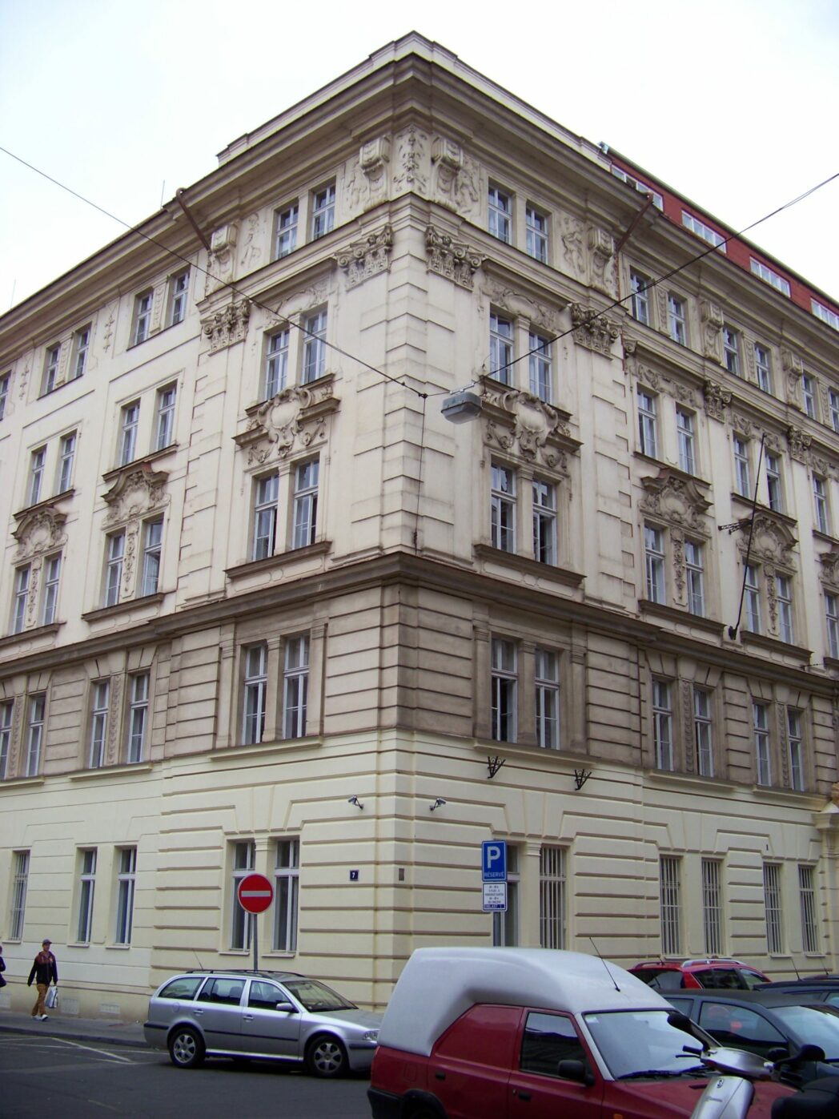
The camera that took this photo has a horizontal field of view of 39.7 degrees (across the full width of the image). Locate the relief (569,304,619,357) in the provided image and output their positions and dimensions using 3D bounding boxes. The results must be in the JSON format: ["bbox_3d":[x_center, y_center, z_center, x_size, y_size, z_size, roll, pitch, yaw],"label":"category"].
[{"bbox_3d":[4.511,-5.848,29.954,1.600,1.120,0.420,16,-23,-40],"label":"relief"}]

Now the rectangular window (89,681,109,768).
[{"bbox_3d":[-8.206,4.296,30.233,0.970,2.320,0.200,-15,-23,41],"label":"rectangular window"}]

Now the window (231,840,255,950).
[{"bbox_3d":[-3.659,7.066,24.488,0.920,2.180,0.180,-15,-23,41],"label":"window"}]

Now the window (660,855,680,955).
[{"bbox_3d":[5.828,8.142,27.449,0.930,2.260,0.200,16,-23,-40],"label":"window"}]

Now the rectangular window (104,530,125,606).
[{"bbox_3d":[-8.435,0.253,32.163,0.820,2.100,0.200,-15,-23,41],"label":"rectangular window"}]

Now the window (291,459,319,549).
[{"bbox_3d":[-2.432,-1.216,26.093,0.962,2.126,0.160,-15,-23,40],"label":"window"}]

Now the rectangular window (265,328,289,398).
[{"bbox_3d":[-3.382,-4.719,28.330,0.970,1.930,0.200,-15,-23,41],"label":"rectangular window"}]

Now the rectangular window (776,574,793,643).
[{"bbox_3d":[10.584,1.444,33.958,0.970,2.130,0.200,16,-23,-40],"label":"rectangular window"}]

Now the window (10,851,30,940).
[{"bbox_3d":[-10.438,8.855,30.651,0.867,2.247,0.160,-15,-23,40],"label":"window"}]

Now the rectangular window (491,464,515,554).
[{"bbox_3d":[1.806,-1.048,25.885,0.910,2.220,0.200,16,-23,-40],"label":"rectangular window"}]

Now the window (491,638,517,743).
[{"bbox_3d":[1.706,2.793,24.687,0.950,2.170,0.180,16,-23,-40],"label":"window"}]

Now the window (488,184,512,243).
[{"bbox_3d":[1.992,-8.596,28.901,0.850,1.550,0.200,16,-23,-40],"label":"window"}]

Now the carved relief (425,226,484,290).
[{"bbox_3d":[0.787,-6.703,26.122,1.600,1.000,0.400,16,-23,-40],"label":"carved relief"}]

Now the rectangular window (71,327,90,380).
[{"bbox_3d":[-10.419,-6.367,36.304,0.913,1.773,0.180,-15,-23,41],"label":"rectangular window"}]

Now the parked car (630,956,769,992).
[{"bbox_3d":[5.469,8.210,21.456,4.100,1.510,1.700,15,-22,-37],"label":"parked car"}]

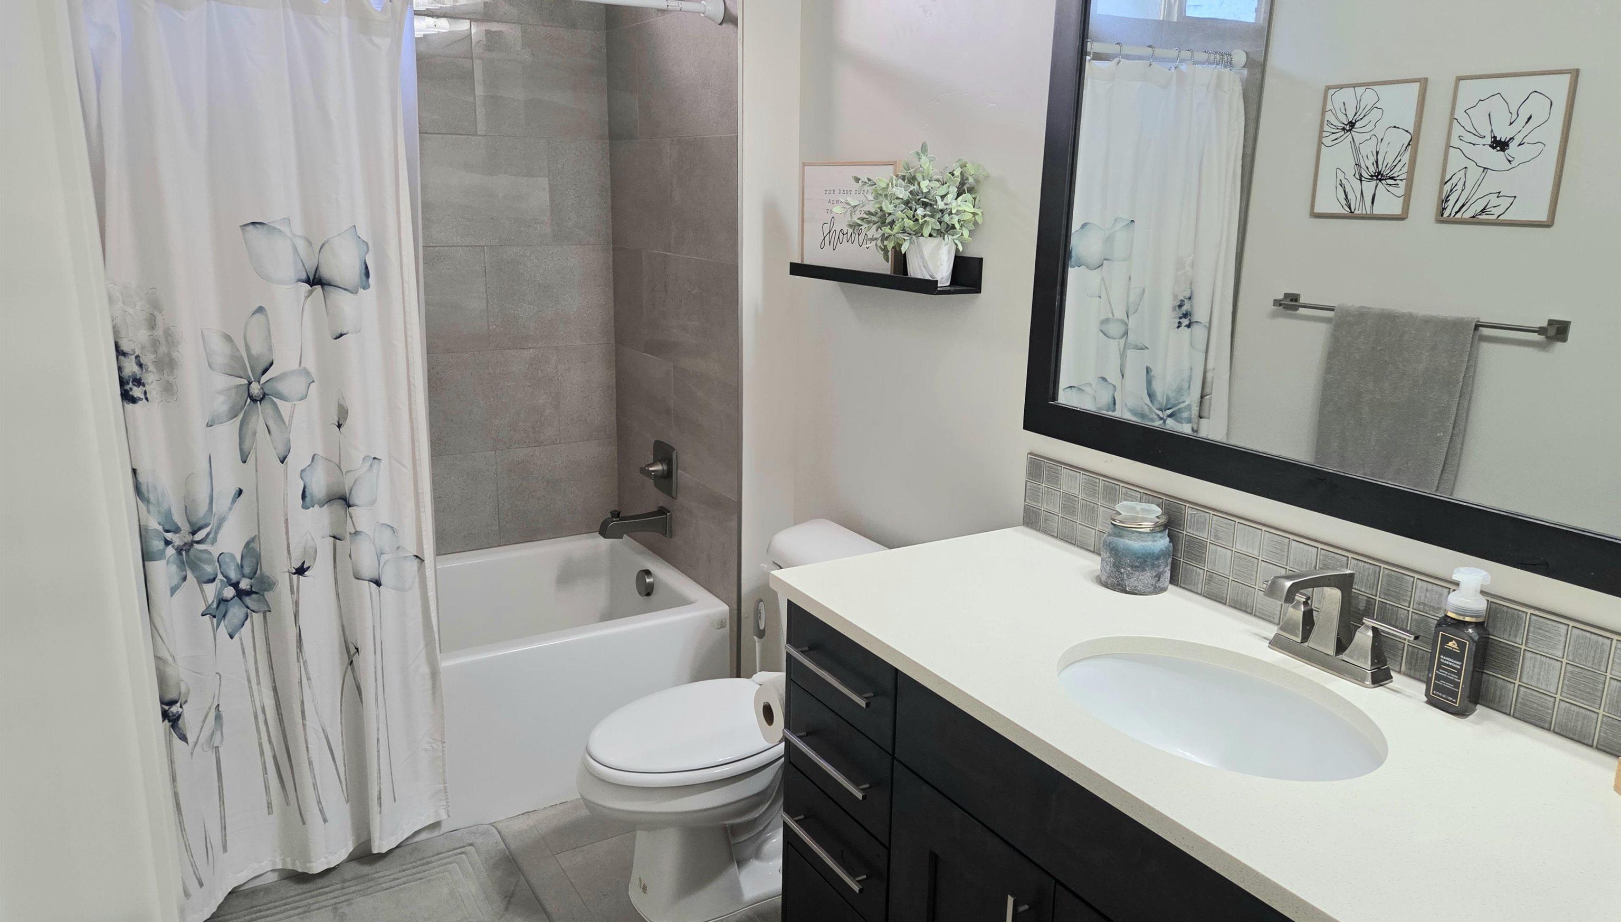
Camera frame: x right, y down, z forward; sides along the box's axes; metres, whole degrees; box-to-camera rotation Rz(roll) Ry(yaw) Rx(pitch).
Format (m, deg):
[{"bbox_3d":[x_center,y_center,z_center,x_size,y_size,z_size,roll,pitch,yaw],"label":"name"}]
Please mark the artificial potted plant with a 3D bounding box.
[{"bbox_3d":[0.197,-0.474,2.086,0.194,0.266,0.241,-7,16,-31],"label":"artificial potted plant"}]

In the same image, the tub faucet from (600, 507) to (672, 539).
[{"bbox_3d":[-0.503,0.179,3.087,0.189,0.088,0.064,-7,16,-31],"label":"tub faucet"}]

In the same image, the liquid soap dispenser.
[{"bbox_3d":[0.801,0.217,1.331,0.054,0.181,0.058,-6,16,-25],"label":"liquid soap dispenser"}]

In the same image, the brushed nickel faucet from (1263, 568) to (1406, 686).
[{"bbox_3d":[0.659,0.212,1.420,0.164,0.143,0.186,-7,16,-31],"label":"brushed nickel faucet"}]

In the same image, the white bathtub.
[{"bbox_3d":[-1.077,0.616,2.854,1.532,0.441,0.729,-7,16,-31],"label":"white bathtub"}]

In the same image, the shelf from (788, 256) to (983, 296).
[{"bbox_3d":[0.139,-0.409,2.278,0.111,0.070,0.549,-7,16,-31],"label":"shelf"}]

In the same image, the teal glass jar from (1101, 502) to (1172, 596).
[{"bbox_3d":[0.523,0.135,1.737,0.101,0.133,0.101,1,14,0],"label":"teal glass jar"}]

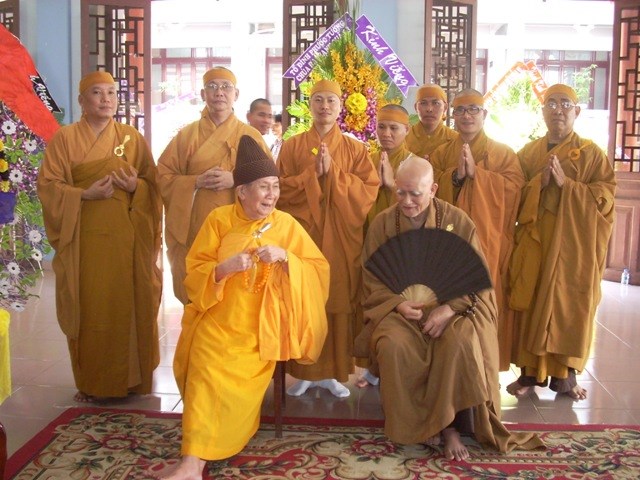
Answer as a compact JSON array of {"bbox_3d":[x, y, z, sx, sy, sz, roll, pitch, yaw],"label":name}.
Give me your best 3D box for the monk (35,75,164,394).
[{"bbox_3d":[-1.140,-0.033,3.568,0.610,1.630,0.480,-1,8,-18],"label":"monk"}]

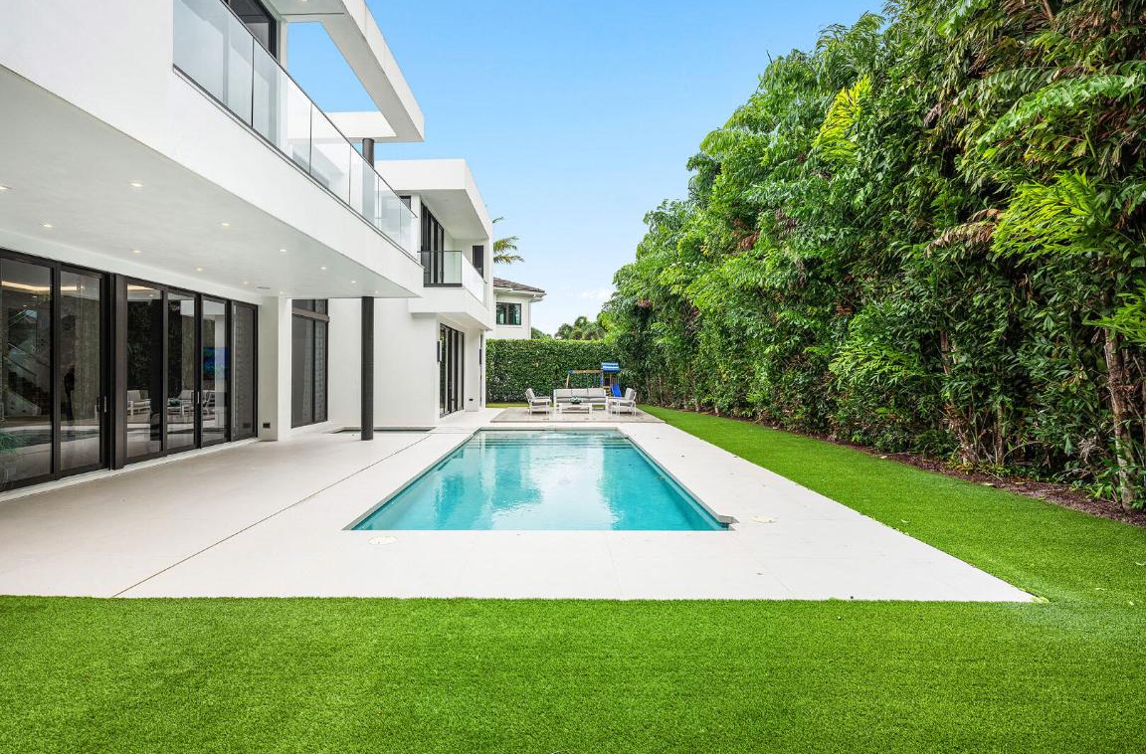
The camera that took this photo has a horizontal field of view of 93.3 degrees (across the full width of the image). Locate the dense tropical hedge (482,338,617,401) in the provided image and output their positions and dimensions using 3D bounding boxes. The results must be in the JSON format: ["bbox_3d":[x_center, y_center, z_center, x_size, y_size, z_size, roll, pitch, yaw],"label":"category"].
[{"bbox_3d":[-0.956,-0.267,26.867,7.249,3.040,1.309,0,1,-2],"label":"dense tropical hedge"}]

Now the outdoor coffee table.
[{"bbox_3d":[0.086,1.119,18.422,1.148,0.403,0.654,0,1,-2],"label":"outdoor coffee table"}]

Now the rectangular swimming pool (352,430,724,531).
[{"bbox_3d":[-0.481,2.054,9.812,3.695,1.309,9.443,0,1,-2],"label":"rectangular swimming pool"}]

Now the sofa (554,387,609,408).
[{"bbox_3d":[0.282,0.884,19.880,1.943,0.836,0.846,0,1,-1],"label":"sofa"}]

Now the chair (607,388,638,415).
[{"bbox_3d":[1.722,0.875,18.722,0.866,0.886,0.755,0,1,-10],"label":"chair"}]

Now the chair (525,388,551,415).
[{"bbox_3d":[-1.178,0.875,18.722,0.866,0.886,0.755,0,1,4],"label":"chair"}]

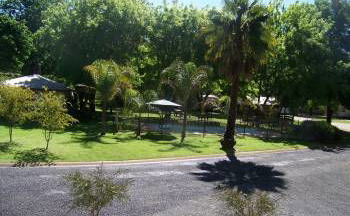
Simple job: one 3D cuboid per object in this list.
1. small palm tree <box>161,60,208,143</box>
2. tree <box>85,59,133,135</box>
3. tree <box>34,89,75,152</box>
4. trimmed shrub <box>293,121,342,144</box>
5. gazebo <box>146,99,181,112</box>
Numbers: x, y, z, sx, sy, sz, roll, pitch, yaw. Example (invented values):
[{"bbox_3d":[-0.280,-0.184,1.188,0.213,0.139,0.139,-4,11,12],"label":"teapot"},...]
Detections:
[{"bbox_3d":[0.580,-0.379,22.209,3.000,5.100,3.000,0,3,0],"label":"small palm tree"},{"bbox_3d":[-4.753,-0.722,25.997,3.500,5.400,3.400,0,3,0],"label":"tree"},{"bbox_3d":[-6.525,0.667,19.860,2.350,3.250,2.300,0,3,0],"label":"tree"},{"bbox_3d":[9.287,1.448,23.704,3.200,1.300,2.600,0,3,0],"label":"trimmed shrub"},{"bbox_3d":[-0.864,0.575,28.065,2.650,2.600,2.650,0,3,0],"label":"gazebo"}]

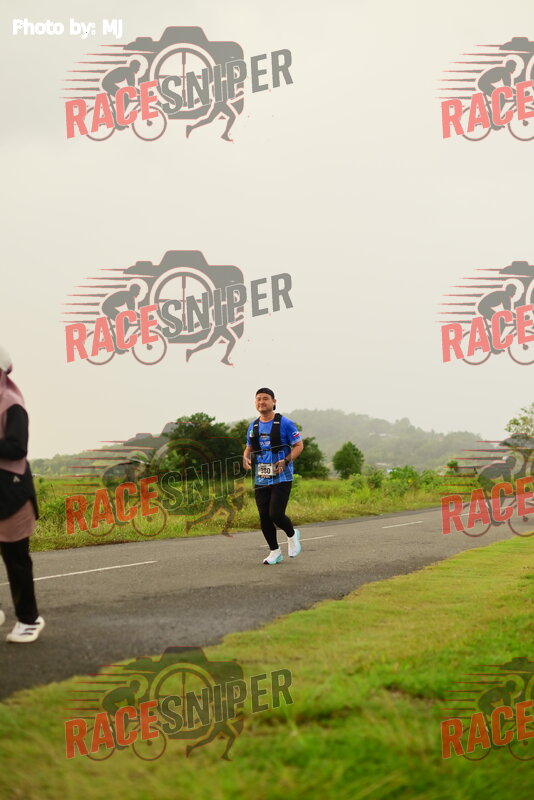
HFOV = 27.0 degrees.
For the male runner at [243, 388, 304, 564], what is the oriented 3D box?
[{"bbox_3d":[0.061,0.723,10.500,0.550,1.660,0.500,-2,-4,25],"label":"male runner"}]

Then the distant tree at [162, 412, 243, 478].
[{"bbox_3d":[-4.285,3.138,75.000,5.400,4.500,4.800,0,-4,0],"label":"distant tree"}]

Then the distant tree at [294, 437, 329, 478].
[{"bbox_3d":[3.440,4.590,88.000,2.850,3.480,2.850,0,-4,0],"label":"distant tree"}]

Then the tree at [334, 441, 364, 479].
[{"bbox_3d":[6.450,4.830,88.000,2.530,3.010,2.530,0,-4,0],"label":"tree"}]

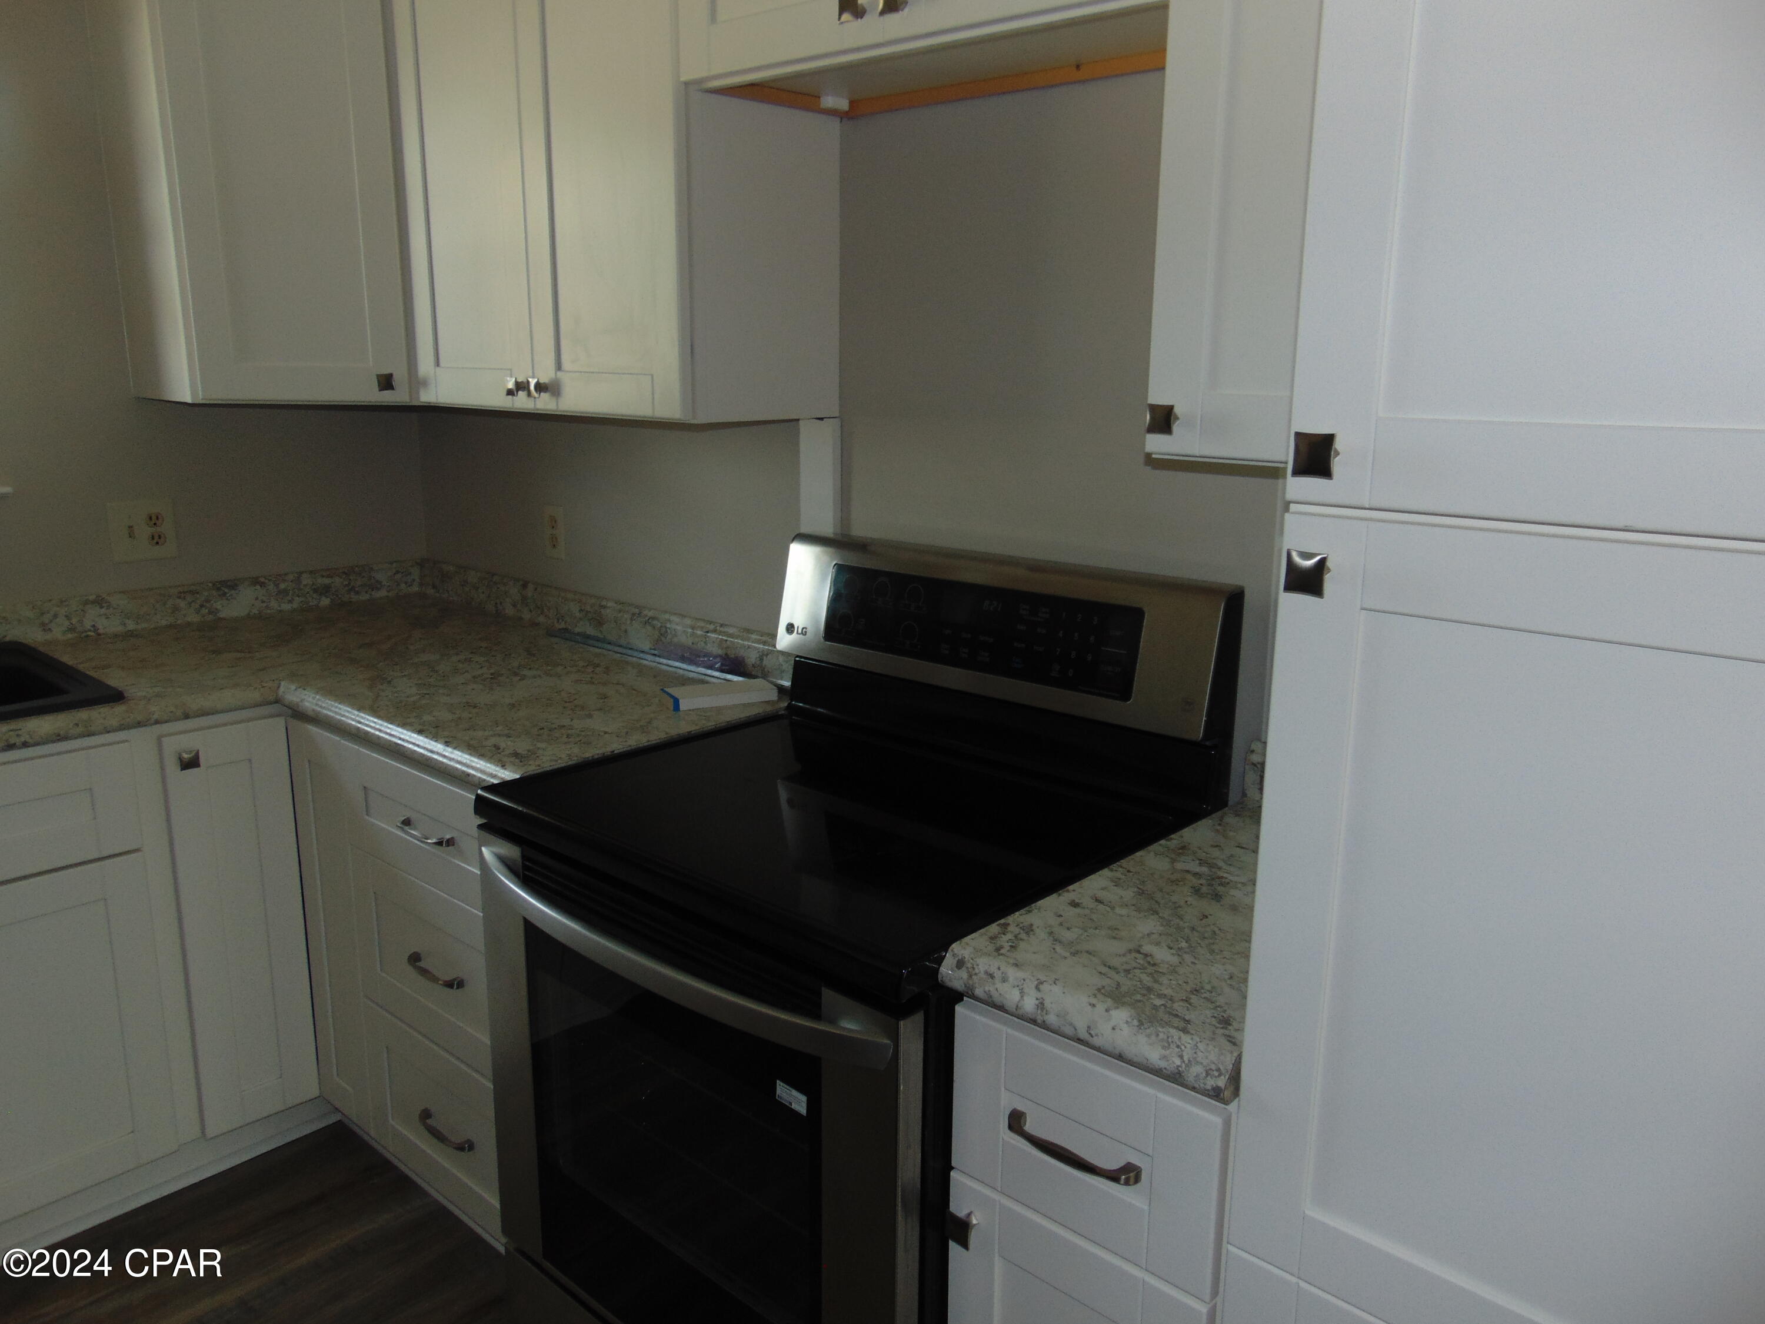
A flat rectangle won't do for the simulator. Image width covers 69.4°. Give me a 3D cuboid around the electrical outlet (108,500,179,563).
[{"bbox_3d":[-1.508,-0.266,2.601,0.010,0.117,0.118,12,17,41],"label":"electrical outlet"}]

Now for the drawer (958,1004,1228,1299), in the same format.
[{"bbox_3d":[0.322,0.407,1.317,0.286,0.182,0.447,12,17,41],"label":"drawer"}]

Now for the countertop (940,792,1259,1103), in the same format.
[{"bbox_3d":[0.382,0.273,1.361,0.306,0.040,0.632,12,17,41],"label":"countertop"}]

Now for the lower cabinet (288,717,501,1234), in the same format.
[{"bbox_3d":[-0.581,0.481,2.305,0.741,0.805,0.600,12,17,41],"label":"lower cabinet"}]

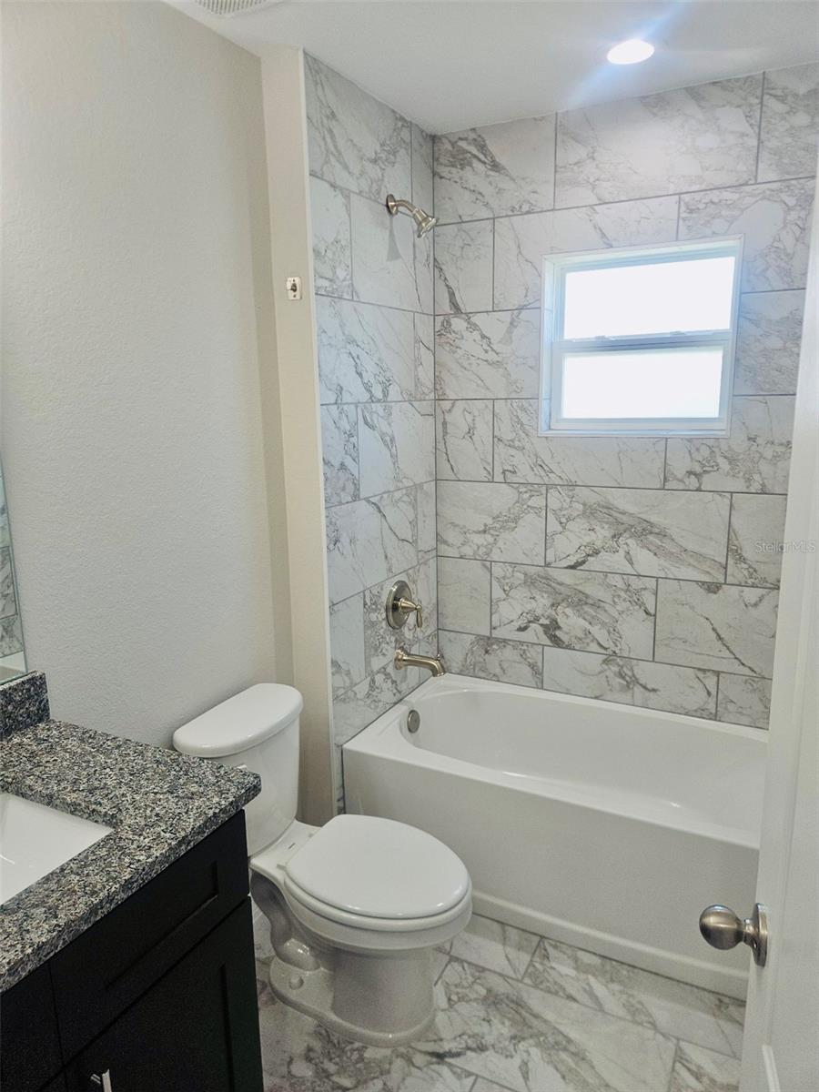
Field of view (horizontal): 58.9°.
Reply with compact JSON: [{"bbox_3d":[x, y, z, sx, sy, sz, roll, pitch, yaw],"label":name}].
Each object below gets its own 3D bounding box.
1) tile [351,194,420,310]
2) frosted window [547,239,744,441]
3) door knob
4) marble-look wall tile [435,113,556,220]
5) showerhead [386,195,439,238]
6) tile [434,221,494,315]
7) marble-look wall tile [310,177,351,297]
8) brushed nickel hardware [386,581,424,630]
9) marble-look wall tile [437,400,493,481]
[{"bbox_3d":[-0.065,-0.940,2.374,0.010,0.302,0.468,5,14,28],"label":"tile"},{"bbox_3d":[0.764,-0.679,2.447,0.630,0.612,0.100,5,14,27],"label":"frosted window"},{"bbox_3d":[0.389,0.458,0.866,0.069,0.067,0.067,3,13,16],"label":"door knob"},{"bbox_3d":[0.287,-1.292,2.512,0.443,0.297,0.010,5,14,27],"label":"marble-look wall tile"},{"bbox_3d":[0.015,-1.065,2.341,0.166,0.146,0.081,5,14,28],"label":"showerhead"},{"bbox_3d":[0.197,-0.995,2.605,0.226,0.302,0.010,5,14,28],"label":"tile"},{"bbox_3d":[-0.226,-0.884,2.106,0.010,0.305,0.197,5,14,28],"label":"marble-look wall tile"},{"bbox_3d":[0.005,0.219,2.616,0.105,0.178,0.178,5,14,28],"label":"brushed nickel hardware"},{"bbox_3d":[0.209,-0.401,2.755,0.230,0.305,0.010,5,14,27],"label":"marble-look wall tile"}]

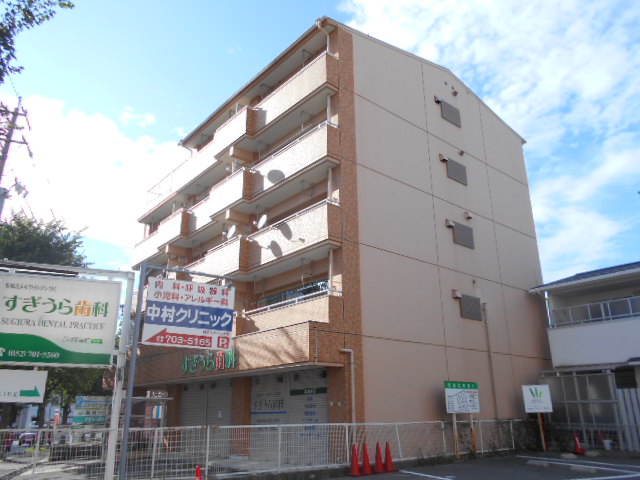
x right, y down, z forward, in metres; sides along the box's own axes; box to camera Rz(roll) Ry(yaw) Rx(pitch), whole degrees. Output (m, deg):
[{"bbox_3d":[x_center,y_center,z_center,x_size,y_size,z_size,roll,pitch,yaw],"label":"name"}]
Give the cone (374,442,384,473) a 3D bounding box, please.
[{"bbox_3d":[1.454,5.300,11.740,0.310,0.700,0.310,0,-19,0],"label":"cone"}]

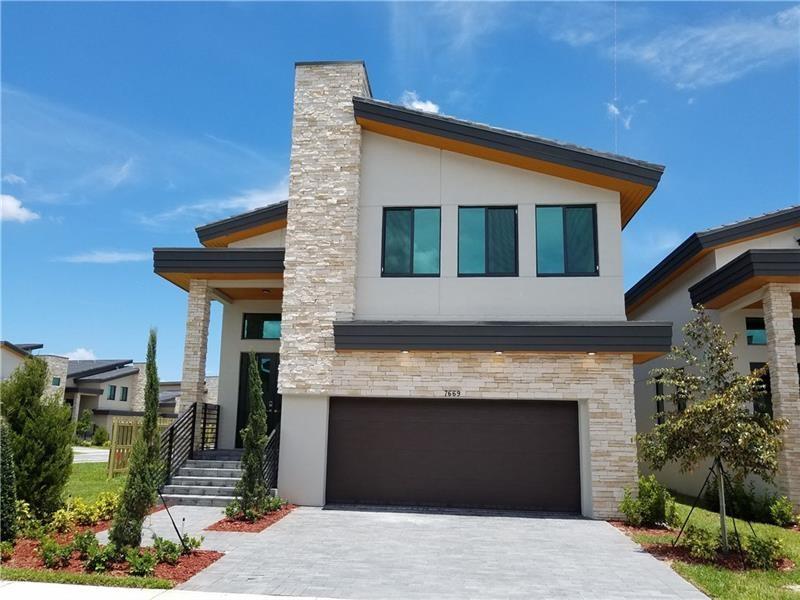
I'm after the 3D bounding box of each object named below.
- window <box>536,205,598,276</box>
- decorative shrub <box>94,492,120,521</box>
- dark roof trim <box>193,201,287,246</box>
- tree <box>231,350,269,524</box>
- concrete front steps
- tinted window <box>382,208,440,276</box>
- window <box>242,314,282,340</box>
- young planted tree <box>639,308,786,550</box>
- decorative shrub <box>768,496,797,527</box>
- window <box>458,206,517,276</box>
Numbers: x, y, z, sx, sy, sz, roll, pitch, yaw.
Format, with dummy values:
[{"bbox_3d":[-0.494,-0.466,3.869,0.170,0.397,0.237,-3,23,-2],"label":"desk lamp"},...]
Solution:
[{"bbox_3d":[3.432,-1.231,12.403,1.250,1.570,0.120,0,-12,6],"label":"window"},{"bbox_3d":[-4.994,3.524,10.258,0.467,0.455,0.467,0,-11,6],"label":"decorative shrub"},{"bbox_3d":[-3.780,-1.829,14.586,2.257,1.022,0.400,0,-11,6],"label":"dark roof trim"},{"bbox_3d":[-2.711,2.396,10.911,0.672,2.887,0.672,0,-11,6],"label":"tree"},{"bbox_3d":[-3.332,3.571,12.068,2.180,0.860,1.520,0,-11,6],"label":"concrete front steps"},{"bbox_3d":[0.240,-1.195,12.346,1.207,1.495,0.100,0,-11,6],"label":"tinted window"},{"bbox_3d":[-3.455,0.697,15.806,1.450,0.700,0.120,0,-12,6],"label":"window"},{"bbox_3d":[4.688,1.852,9.051,2.130,3.565,2.300,0,-11,6],"label":"young planted tree"},{"bbox_3d":[6.825,3.773,10.722,0.474,0.513,0.474,0,-11,6],"label":"decorative shrub"},{"bbox_3d":[1.789,-1.193,12.192,1.220,1.498,0.100,0,-11,6],"label":"window"}]

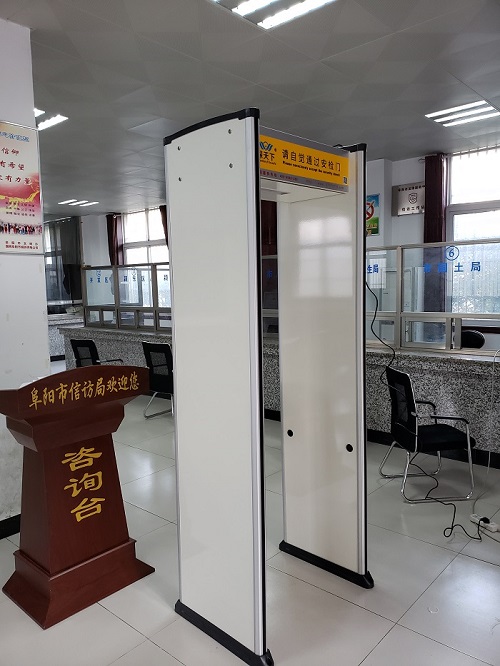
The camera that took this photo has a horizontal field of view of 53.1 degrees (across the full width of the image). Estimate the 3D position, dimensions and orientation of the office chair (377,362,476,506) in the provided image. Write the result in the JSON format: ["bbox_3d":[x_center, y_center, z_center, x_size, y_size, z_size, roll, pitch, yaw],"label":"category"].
[{"bbox_3d":[1.347,0.727,3.798,0.575,0.925,0.530,-2,5,-6],"label":"office chair"}]

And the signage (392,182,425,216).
[{"bbox_3d":[2.150,-1.779,6.610,0.600,0.400,0.025,3,7,42],"label":"signage"}]

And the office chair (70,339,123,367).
[{"bbox_3d":[-2.098,0.527,6.900,0.530,0.925,0.575,1,5,28],"label":"office chair"}]

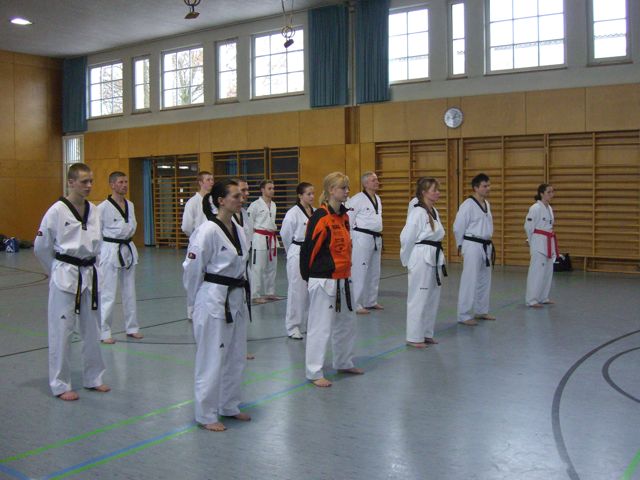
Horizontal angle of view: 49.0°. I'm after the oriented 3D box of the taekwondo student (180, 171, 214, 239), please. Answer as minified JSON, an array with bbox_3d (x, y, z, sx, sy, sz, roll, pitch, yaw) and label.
[{"bbox_3d":[-1.454,0.067,8.620,0.350,1.800,0.510,2,4,34],"label":"taekwondo student"}]

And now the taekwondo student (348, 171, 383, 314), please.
[{"bbox_3d":[0.617,0.022,9.327,0.420,1.857,0.580,2,4,34],"label":"taekwondo student"}]

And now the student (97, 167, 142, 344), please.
[{"bbox_3d":[-2.106,0.163,7.380,0.340,1.780,0.500,2,4,34],"label":"student"}]

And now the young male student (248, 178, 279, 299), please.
[{"bbox_3d":[-0.803,0.012,10.079,0.340,1.730,0.480,3,5,39],"label":"young male student"}]

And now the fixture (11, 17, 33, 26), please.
[{"bbox_3d":[-7.298,-5.342,17.177,0.520,0.100,0.520,2,4,34],"label":"fixture"}]

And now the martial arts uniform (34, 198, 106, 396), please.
[{"bbox_3d":[-1.909,0.435,5.375,0.390,1.524,0.570,2,4,34],"label":"martial arts uniform"}]

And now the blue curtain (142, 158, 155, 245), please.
[{"bbox_3d":[-5.064,-1.094,20.786,0.487,2.553,0.220,2,4,34],"label":"blue curtain"}]

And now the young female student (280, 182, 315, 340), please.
[{"bbox_3d":[-0.235,0.218,7.678,0.380,1.686,0.470,2,4,34],"label":"young female student"}]

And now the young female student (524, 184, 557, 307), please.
[{"bbox_3d":[3.025,0.072,9.618,0.410,1.681,0.470,2,4,34],"label":"young female student"}]

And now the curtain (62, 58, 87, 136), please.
[{"bbox_3d":[-7.651,-4.525,21.895,1.294,2.414,0.200,2,4,34],"label":"curtain"}]

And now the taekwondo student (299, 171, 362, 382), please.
[{"bbox_3d":[0.103,0.313,5.717,0.360,1.700,0.480,2,5,36],"label":"taekwondo student"}]

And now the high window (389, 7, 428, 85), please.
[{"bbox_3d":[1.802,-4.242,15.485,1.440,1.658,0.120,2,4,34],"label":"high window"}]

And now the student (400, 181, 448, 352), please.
[{"bbox_3d":[1.053,0.219,7.145,0.450,1.728,0.490,2,4,34],"label":"student"}]

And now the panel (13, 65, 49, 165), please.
[{"bbox_3d":[-9.018,-3.963,21.976,0.050,3.060,1.244,2,5,35],"label":"panel"}]

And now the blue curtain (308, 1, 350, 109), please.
[{"bbox_3d":[0.209,-4.546,17.313,1.200,2.470,0.180,2,4,34],"label":"blue curtain"}]

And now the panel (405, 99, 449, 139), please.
[{"bbox_3d":[2.329,-2.619,15.271,1.025,0.881,0.050,2,5,35],"label":"panel"}]

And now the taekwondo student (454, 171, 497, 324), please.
[{"bbox_3d":[1.819,0.092,8.288,0.380,1.760,0.520,2,5,34],"label":"taekwondo student"}]

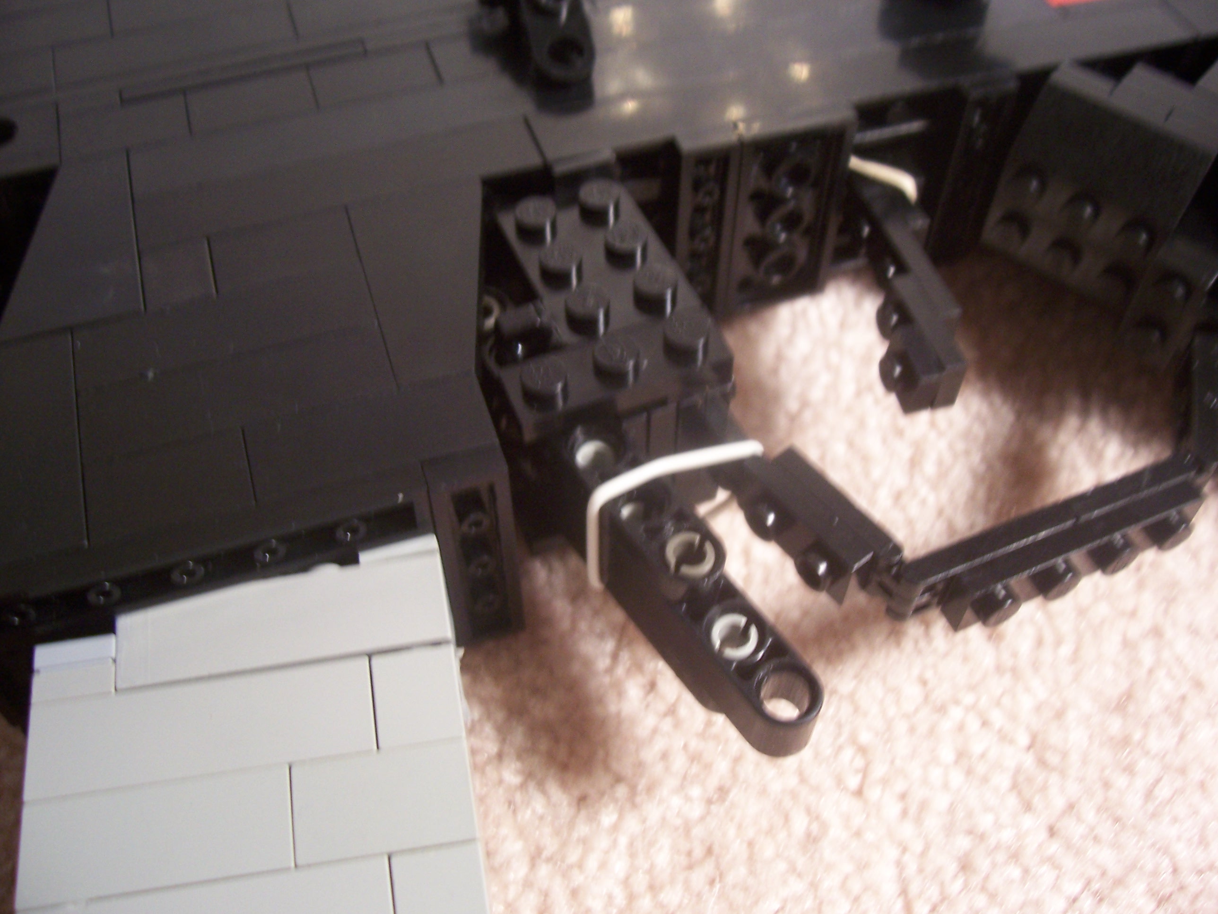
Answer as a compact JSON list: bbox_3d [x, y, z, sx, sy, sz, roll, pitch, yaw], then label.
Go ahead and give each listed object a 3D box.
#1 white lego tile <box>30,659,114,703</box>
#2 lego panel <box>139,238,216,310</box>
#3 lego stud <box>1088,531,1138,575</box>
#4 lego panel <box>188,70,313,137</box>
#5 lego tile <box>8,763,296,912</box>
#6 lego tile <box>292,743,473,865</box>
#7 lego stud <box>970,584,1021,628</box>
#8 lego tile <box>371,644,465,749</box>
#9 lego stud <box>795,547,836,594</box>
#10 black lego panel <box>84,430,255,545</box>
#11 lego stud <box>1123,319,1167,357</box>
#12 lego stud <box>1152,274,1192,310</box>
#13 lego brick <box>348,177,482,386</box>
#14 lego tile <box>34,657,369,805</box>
[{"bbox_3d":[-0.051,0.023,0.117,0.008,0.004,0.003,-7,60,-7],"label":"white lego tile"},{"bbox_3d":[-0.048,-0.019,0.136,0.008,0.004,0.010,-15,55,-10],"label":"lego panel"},{"bbox_3d":[0.058,0.011,0.137,0.005,0.005,0.002,-20,56,-13],"label":"lego stud"},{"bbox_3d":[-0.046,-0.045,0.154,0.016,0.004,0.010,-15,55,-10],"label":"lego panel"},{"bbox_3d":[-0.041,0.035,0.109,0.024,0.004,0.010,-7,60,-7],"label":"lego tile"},{"bbox_3d":[-0.021,0.032,0.111,0.016,0.004,0.010,-7,57,-6],"label":"lego tile"},{"bbox_3d":[0.043,0.017,0.133,0.005,0.005,0.002,-20,56,-13],"label":"lego stud"},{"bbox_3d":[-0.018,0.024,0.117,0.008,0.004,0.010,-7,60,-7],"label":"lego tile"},{"bbox_3d":[0.023,0.012,0.132,0.002,0.005,0.005,-34,60,-20],"label":"lego stud"},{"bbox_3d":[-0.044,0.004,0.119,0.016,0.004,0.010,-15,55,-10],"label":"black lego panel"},{"bbox_3d":[0.067,-0.015,0.149,0.005,0.005,0.002,36,62,25],"label":"lego stud"},{"bbox_3d":[0.073,-0.021,0.154,0.005,0.005,0.002,36,62,24],"label":"lego stud"},{"bbox_3d":[-0.019,-0.018,0.136,0.016,0.006,0.029,-15,55,-10],"label":"lego brick"},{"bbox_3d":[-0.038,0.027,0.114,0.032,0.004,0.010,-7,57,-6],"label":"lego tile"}]

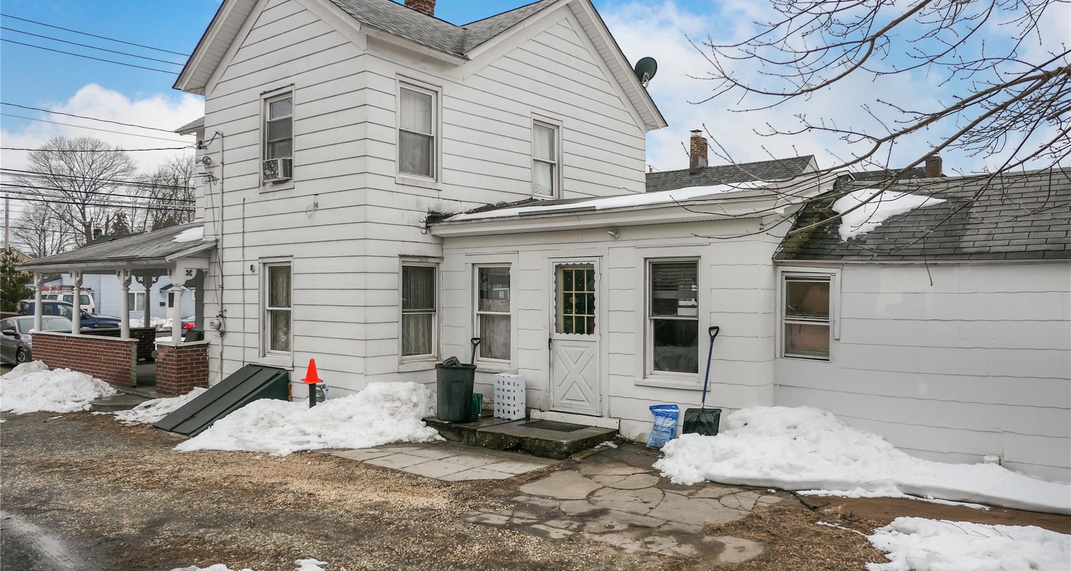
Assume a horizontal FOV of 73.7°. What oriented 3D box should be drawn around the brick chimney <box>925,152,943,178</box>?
[{"bbox_3d":[14.210,-4.260,25.500,0.450,1.000,0.480,0,0,36],"label":"brick chimney"}]

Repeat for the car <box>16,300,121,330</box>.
[{"bbox_3d":[-20.268,1.542,29.665,1.950,1.860,5.300,0,0,37],"label":"car"}]

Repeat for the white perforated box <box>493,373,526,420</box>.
[{"bbox_3d":[-0.341,1.459,9.380,0.345,0.545,0.240,0,0,37],"label":"white perforated box"}]

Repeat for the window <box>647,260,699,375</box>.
[{"bbox_3d":[1.643,0.387,8.568,0.687,1.370,0.110,0,0,36],"label":"window"}]

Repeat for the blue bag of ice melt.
[{"bbox_3d":[1.514,1.679,8.501,0.370,0.530,0.160,0,0,36],"label":"blue bag of ice melt"}]

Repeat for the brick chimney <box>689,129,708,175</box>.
[{"bbox_3d":[5.536,-4.526,24.200,0.360,1.450,0.580,0,0,36],"label":"brick chimney"}]

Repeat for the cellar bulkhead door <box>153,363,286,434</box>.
[{"bbox_3d":[-4.482,1.624,10.234,1.019,0.775,1.465,0,0,36],"label":"cellar bulkhead door"}]

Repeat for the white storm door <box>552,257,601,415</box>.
[{"bbox_3d":[0.506,0.654,9.341,0.773,2.030,0.060,0,0,36],"label":"white storm door"}]

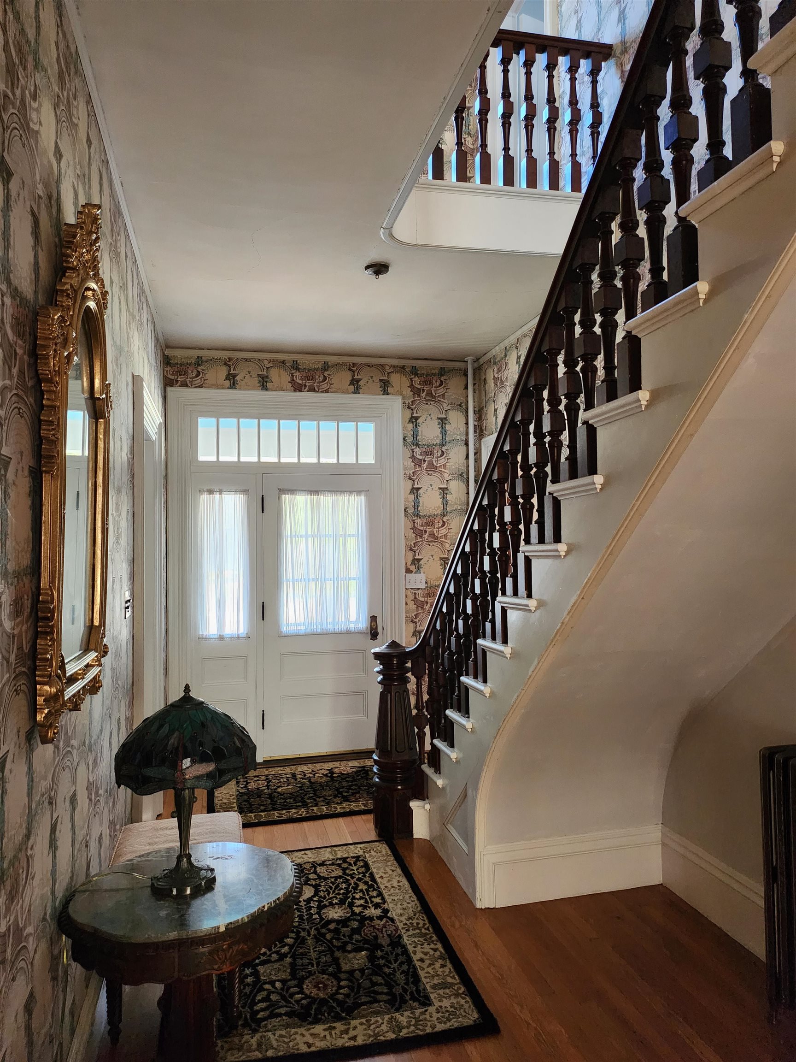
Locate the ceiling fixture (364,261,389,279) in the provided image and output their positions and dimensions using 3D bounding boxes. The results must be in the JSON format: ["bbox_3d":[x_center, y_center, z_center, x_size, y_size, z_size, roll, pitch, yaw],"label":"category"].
[{"bbox_3d":[-0.108,-1.353,3.858,0.128,0.070,0.128,-1,-1,0],"label":"ceiling fixture"}]

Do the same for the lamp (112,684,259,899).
[{"bbox_3d":[-0.554,0.653,1.908,0.352,0.508,0.352,0,-1,-14],"label":"lamp"}]

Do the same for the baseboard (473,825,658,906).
[{"bbox_3d":[0.786,1.504,3.321,0.899,0.271,0.025,0,-1,-14],"label":"baseboard"}]

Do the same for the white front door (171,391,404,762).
[{"bbox_3d":[-0.795,0.324,5.516,1.755,2.729,0.120,0,-1,-14],"label":"white front door"}]

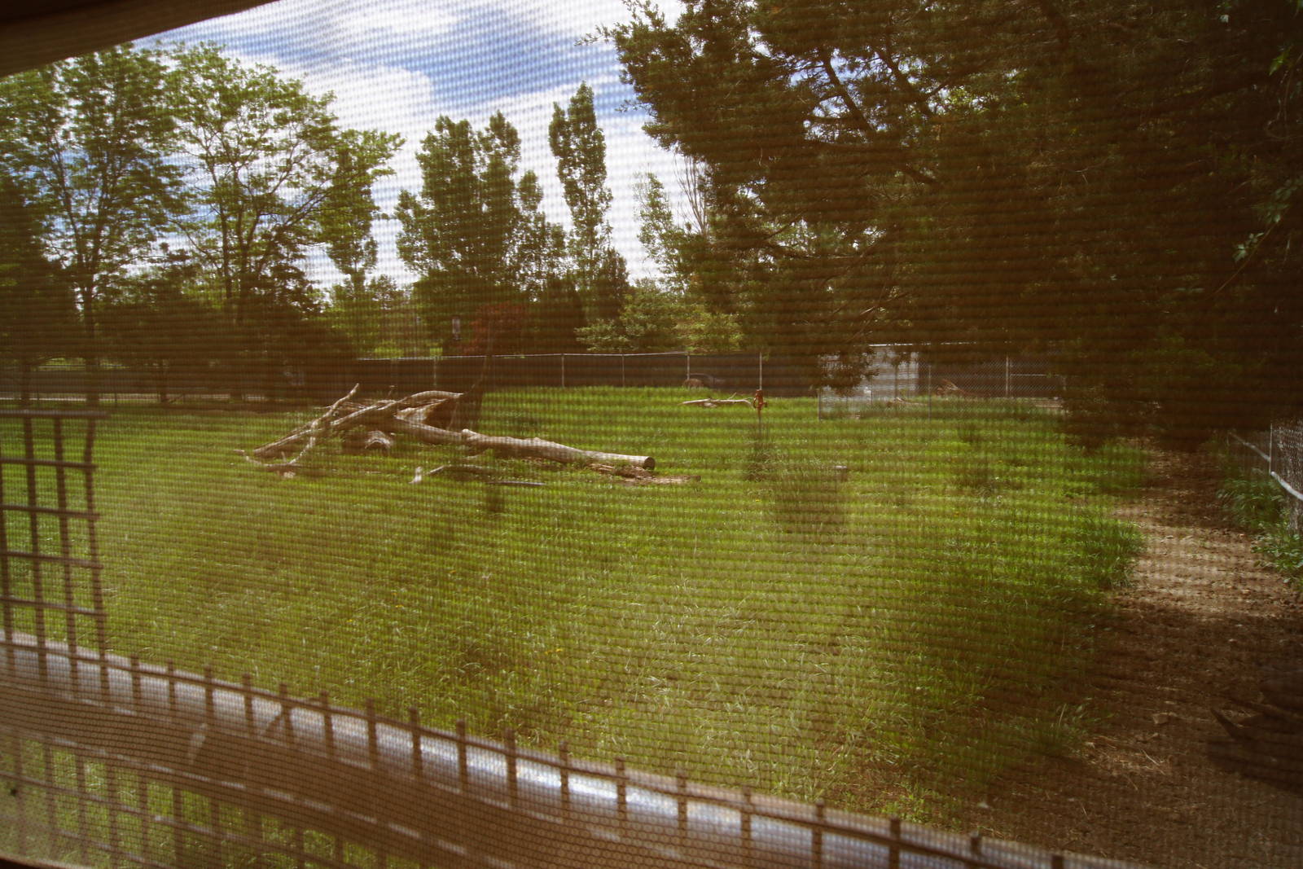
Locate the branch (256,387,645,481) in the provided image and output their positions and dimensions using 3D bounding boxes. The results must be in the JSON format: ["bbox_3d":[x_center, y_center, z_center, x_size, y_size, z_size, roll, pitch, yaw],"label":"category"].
[{"bbox_3d":[-2.772,-0.180,13.322,5.700,1.100,2.000,1,4,20],"label":"branch"}]

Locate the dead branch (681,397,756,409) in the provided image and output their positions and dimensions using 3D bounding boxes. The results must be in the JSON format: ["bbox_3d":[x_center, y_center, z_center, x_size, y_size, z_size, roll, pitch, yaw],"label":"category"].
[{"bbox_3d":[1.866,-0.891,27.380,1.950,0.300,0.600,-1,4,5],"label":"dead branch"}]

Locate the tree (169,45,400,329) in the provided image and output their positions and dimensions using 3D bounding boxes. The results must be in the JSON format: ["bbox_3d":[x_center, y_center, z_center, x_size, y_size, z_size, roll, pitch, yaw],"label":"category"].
[{"bbox_3d":[-14.054,-7.610,37.600,8.400,12.800,8.000,-1,4,0],"label":"tree"}]

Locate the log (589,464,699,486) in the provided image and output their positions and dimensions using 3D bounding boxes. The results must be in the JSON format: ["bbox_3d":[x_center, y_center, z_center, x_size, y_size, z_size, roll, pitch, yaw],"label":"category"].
[{"bbox_3d":[-0.075,0.422,10.790,1.150,0.180,0.400,1,5,22],"label":"log"}]

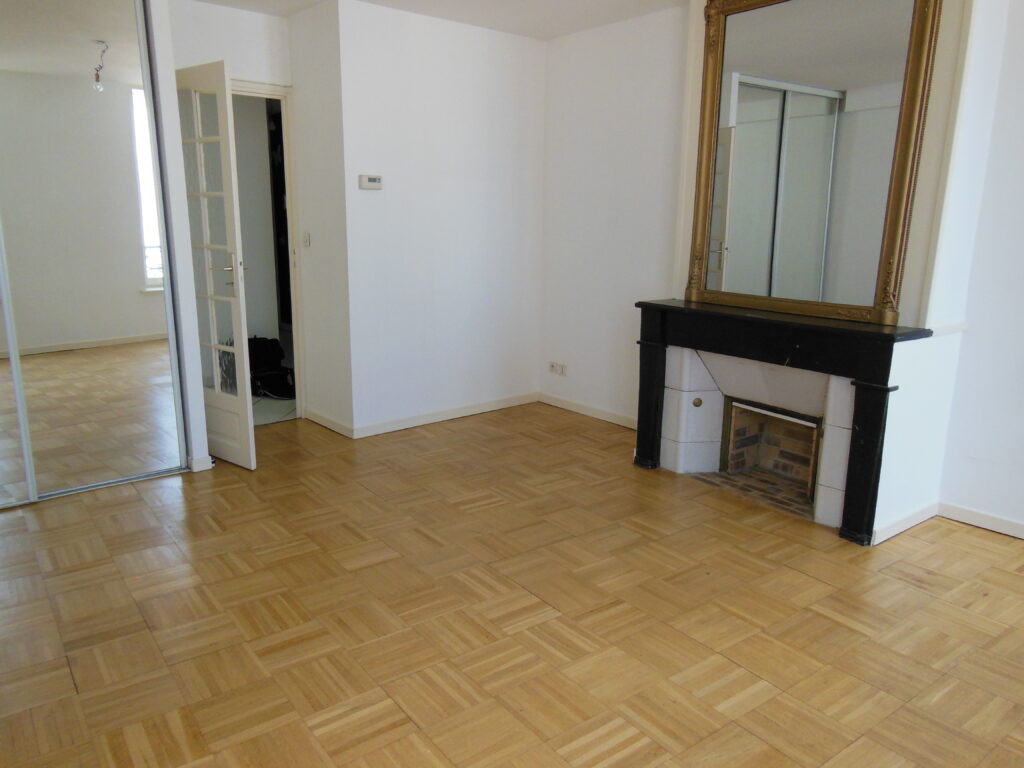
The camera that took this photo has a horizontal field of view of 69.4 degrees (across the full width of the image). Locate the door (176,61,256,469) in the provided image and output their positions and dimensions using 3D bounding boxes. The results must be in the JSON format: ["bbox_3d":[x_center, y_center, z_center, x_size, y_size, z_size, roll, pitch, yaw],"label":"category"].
[{"bbox_3d":[-1.689,-0.601,4.006,0.795,2.058,0.040,10,15,36],"label":"door"}]

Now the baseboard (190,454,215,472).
[{"bbox_3d":[-1.683,0.427,4.009,0.113,0.070,0.064,-9,16,-38],"label":"baseboard"}]

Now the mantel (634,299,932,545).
[{"bbox_3d":[1.210,0.112,3.623,0.311,0.914,1.351,-9,16,-38],"label":"mantel"}]

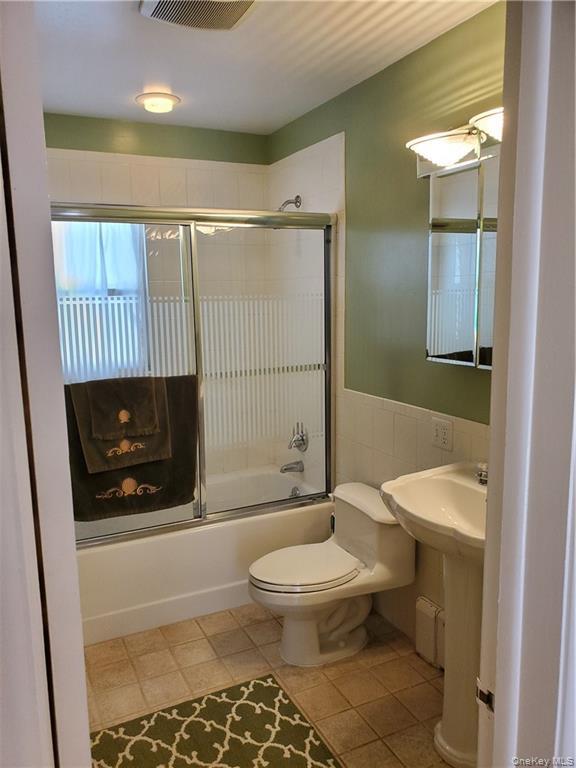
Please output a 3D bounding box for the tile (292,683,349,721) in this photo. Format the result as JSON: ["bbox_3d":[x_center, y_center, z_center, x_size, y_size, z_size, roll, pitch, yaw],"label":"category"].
[{"bbox_3d":[0.131,1.204,2.182,0.166,0.010,0.166,-6,10,-26],"label":"tile"}]

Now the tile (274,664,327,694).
[{"bbox_3d":[0.054,1.153,2.277,0.165,0.010,0.165,-5,10,-26],"label":"tile"}]

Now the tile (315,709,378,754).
[{"bbox_3d":[0.201,1.196,1.980,0.165,0.010,0.165,-5,10,-26],"label":"tile"}]

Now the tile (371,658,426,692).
[{"bbox_3d":[0.437,1.175,2.330,0.166,0.010,0.166,-6,10,-26],"label":"tile"}]

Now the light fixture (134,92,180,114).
[{"bbox_3d":[-0.605,-1.304,2.701,0.207,0.045,0.207,-5,10,-26],"label":"light fixture"}]

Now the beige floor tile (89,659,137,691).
[{"bbox_3d":[-0.710,1.194,2.340,0.166,0.010,0.166,-6,10,-26],"label":"beige floor tile"}]

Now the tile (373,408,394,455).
[{"bbox_3d":[0.434,0.215,2.606,0.010,0.198,0.155,-6,10,-26],"label":"tile"}]

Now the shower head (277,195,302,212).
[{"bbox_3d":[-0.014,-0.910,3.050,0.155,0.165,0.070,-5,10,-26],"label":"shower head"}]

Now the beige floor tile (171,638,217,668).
[{"bbox_3d":[-0.393,1.137,2.429,0.165,0.010,0.165,-5,10,-26],"label":"beige floor tile"}]

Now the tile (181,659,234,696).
[{"bbox_3d":[-0.319,1.159,2.280,0.165,0.010,0.165,-5,10,-26],"label":"tile"}]

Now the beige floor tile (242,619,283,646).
[{"bbox_3d":[-0.093,1.119,2.596,0.166,0.010,0.166,-5,10,-26],"label":"beige floor tile"}]

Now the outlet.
[{"bbox_3d":[0.589,0.194,2.214,0.010,0.115,0.115,-5,10,-26],"label":"outlet"}]

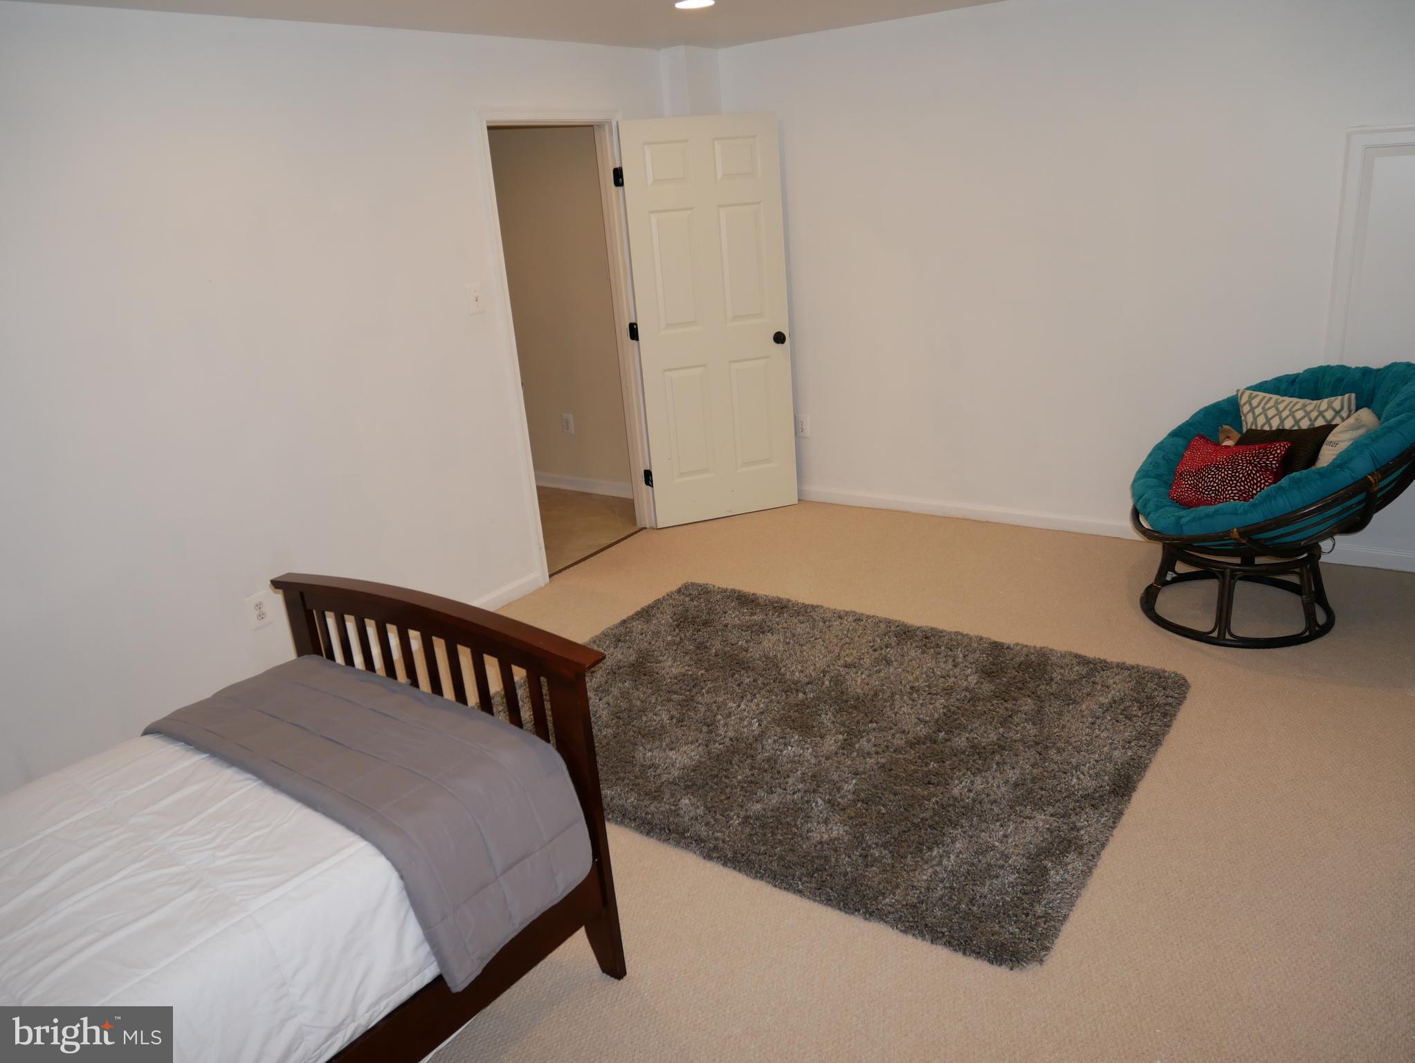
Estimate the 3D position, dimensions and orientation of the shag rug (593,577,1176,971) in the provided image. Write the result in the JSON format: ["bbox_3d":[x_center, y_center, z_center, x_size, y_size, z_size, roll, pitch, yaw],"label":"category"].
[{"bbox_3d":[0.321,0.610,3.323,2.106,0.042,1.549,9,23,34],"label":"shag rug"}]

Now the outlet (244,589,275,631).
[{"bbox_3d":[-1.615,0.286,3.546,0.010,0.120,0.080,10,24,36],"label":"outlet"}]

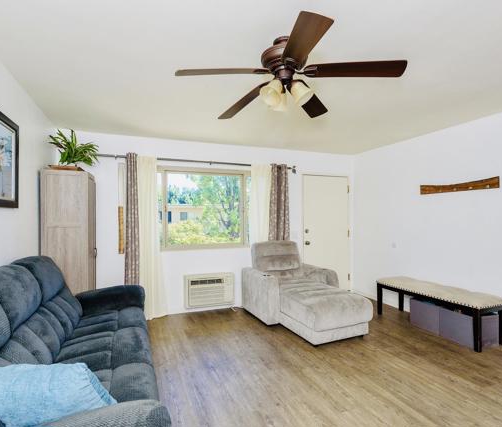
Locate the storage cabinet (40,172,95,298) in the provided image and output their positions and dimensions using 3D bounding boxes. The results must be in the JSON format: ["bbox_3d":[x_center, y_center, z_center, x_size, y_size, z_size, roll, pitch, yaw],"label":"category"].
[{"bbox_3d":[-1.937,0.509,3.087,0.413,1.837,0.620,0,0,-24],"label":"storage cabinet"}]

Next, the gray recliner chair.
[{"bbox_3d":[0.720,0.901,3.804,1.149,1.008,1.523,0,0,-24],"label":"gray recliner chair"}]

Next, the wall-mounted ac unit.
[{"bbox_3d":[-0.573,1.101,4.092,0.715,0.462,0.127,0,0,-21],"label":"wall-mounted ac unit"}]

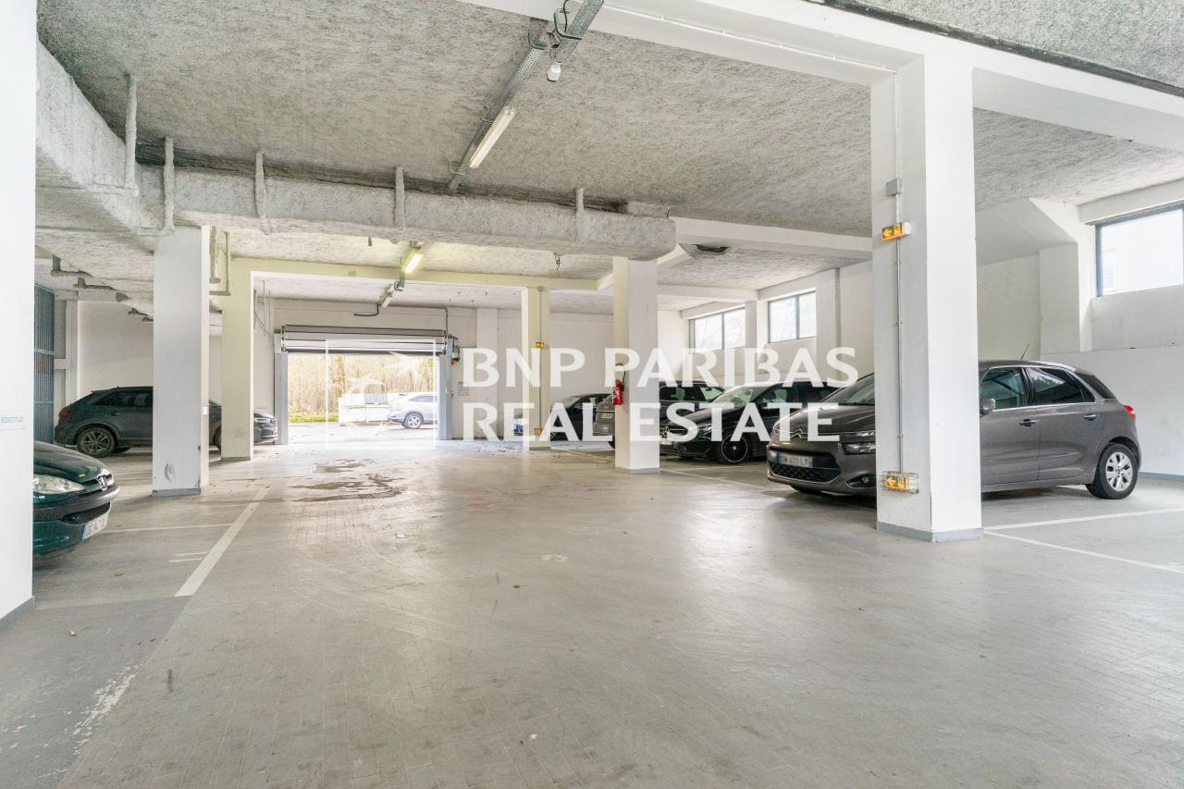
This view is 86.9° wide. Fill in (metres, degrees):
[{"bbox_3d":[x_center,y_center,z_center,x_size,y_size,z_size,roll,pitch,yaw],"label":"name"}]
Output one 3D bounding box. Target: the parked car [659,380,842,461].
[{"bbox_3d":[3.512,0.530,12.539,4.420,1.490,1.800,0,-1,-20],"label":"parked car"}]

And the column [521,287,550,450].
[{"bbox_3d":[-1.369,-0.594,15.458,0.540,3.900,0.540,0,-1,-20],"label":"column"}]

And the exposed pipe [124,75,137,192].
[{"bbox_3d":[-4.140,-2.350,5.597,0.100,1.030,0.100,0,-1,-20],"label":"exposed pipe"}]

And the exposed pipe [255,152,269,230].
[{"bbox_3d":[-3.994,-2.461,7.545,0.120,0.970,0.120,0,-1,-22],"label":"exposed pipe"}]

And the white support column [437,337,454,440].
[{"bbox_3d":[-4.520,-0.169,19.119,0.400,3.120,0.330,0,-1,-20],"label":"white support column"}]

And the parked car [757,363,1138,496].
[{"bbox_3d":[4.224,0.392,7.334,4.430,1.590,1.840,0,-1,-19],"label":"parked car"}]

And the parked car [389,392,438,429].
[{"bbox_3d":[-7.195,0.789,29.392,4.500,1.660,1.840,0,-1,-26],"label":"parked car"}]

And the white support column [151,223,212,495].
[{"bbox_3d":[-5.283,-0.468,8.069,0.510,3.480,0.480,0,-1,-20],"label":"white support column"}]

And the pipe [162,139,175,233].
[{"bbox_3d":[-4.873,-2.413,7.187,0.120,1.084,0.120,0,-1,-22],"label":"pipe"}]

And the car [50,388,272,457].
[{"bbox_3d":[-9.593,0.584,14.525,4.380,1.590,1.840,0,-1,-18],"label":"car"}]

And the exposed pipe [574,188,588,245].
[{"bbox_3d":[-0.155,-2.602,9.106,0.120,0.826,0.120,0,-1,-22],"label":"exposed pipe"}]

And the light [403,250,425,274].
[{"bbox_3d":[-3.474,-2.580,12.247,0.140,0.110,1.570,0,-1,-22],"label":"light"}]

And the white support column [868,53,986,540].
[{"bbox_3d":[2.956,-0.796,5.548,0.581,4.036,0.581,0,-1,-22],"label":"white support column"}]

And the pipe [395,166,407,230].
[{"bbox_3d":[-2.384,-2.463,7.832,0.110,0.780,0.100,0,-1,-20],"label":"pipe"}]

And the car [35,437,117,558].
[{"bbox_3d":[-5.405,0.552,3.885,3.835,1.430,1.680,0,-1,-22],"label":"car"}]

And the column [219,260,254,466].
[{"bbox_3d":[-7.321,-0.632,12.927,0.490,3.950,0.460,0,-1,-20],"label":"column"}]

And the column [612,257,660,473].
[{"bbox_3d":[0.748,-0.492,10.233,0.520,3.500,0.540,0,-1,-20],"label":"column"}]

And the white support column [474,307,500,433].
[{"bbox_3d":[-3.473,-0.648,20.573,0.680,4.200,0.350,0,-1,-20],"label":"white support column"}]

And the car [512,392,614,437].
[{"bbox_3d":[-0.224,0.685,19.983,4.400,1.470,1.800,0,-1,-20],"label":"car"}]

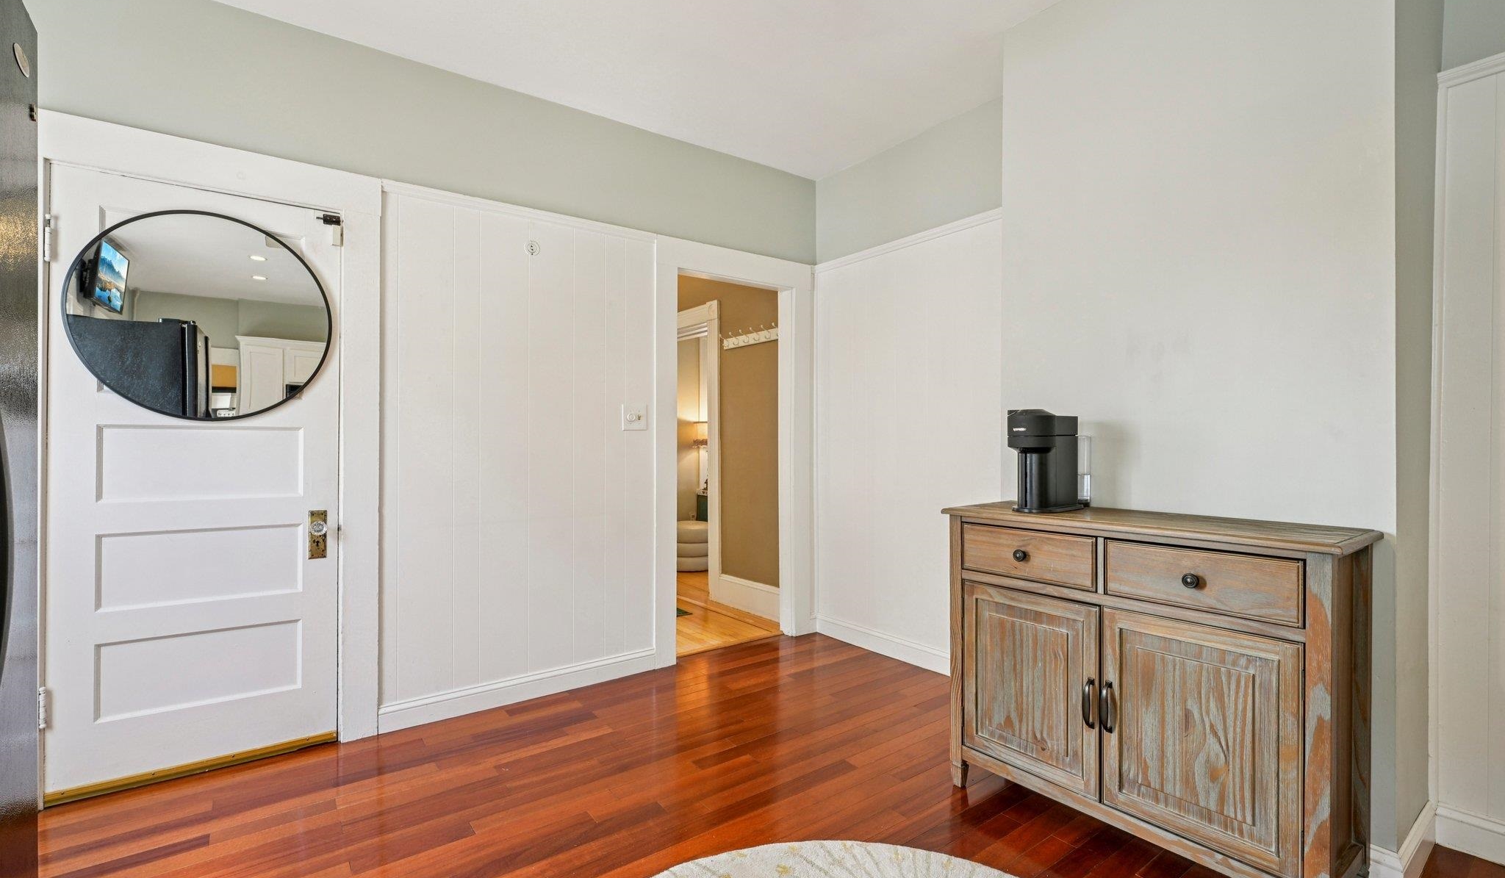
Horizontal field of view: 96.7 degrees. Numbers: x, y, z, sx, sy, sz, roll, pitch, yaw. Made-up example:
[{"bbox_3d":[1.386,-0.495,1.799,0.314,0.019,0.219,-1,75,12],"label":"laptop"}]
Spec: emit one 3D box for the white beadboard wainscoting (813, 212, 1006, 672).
[{"bbox_3d":[0.793,0.071,3.377,0.032,2.147,1.384,0,0,-37],"label":"white beadboard wainscoting"}]

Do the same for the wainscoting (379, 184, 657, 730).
[{"bbox_3d":[-0.960,0.073,2.946,1.200,2.130,0.032,0,0,-37],"label":"wainscoting"}]

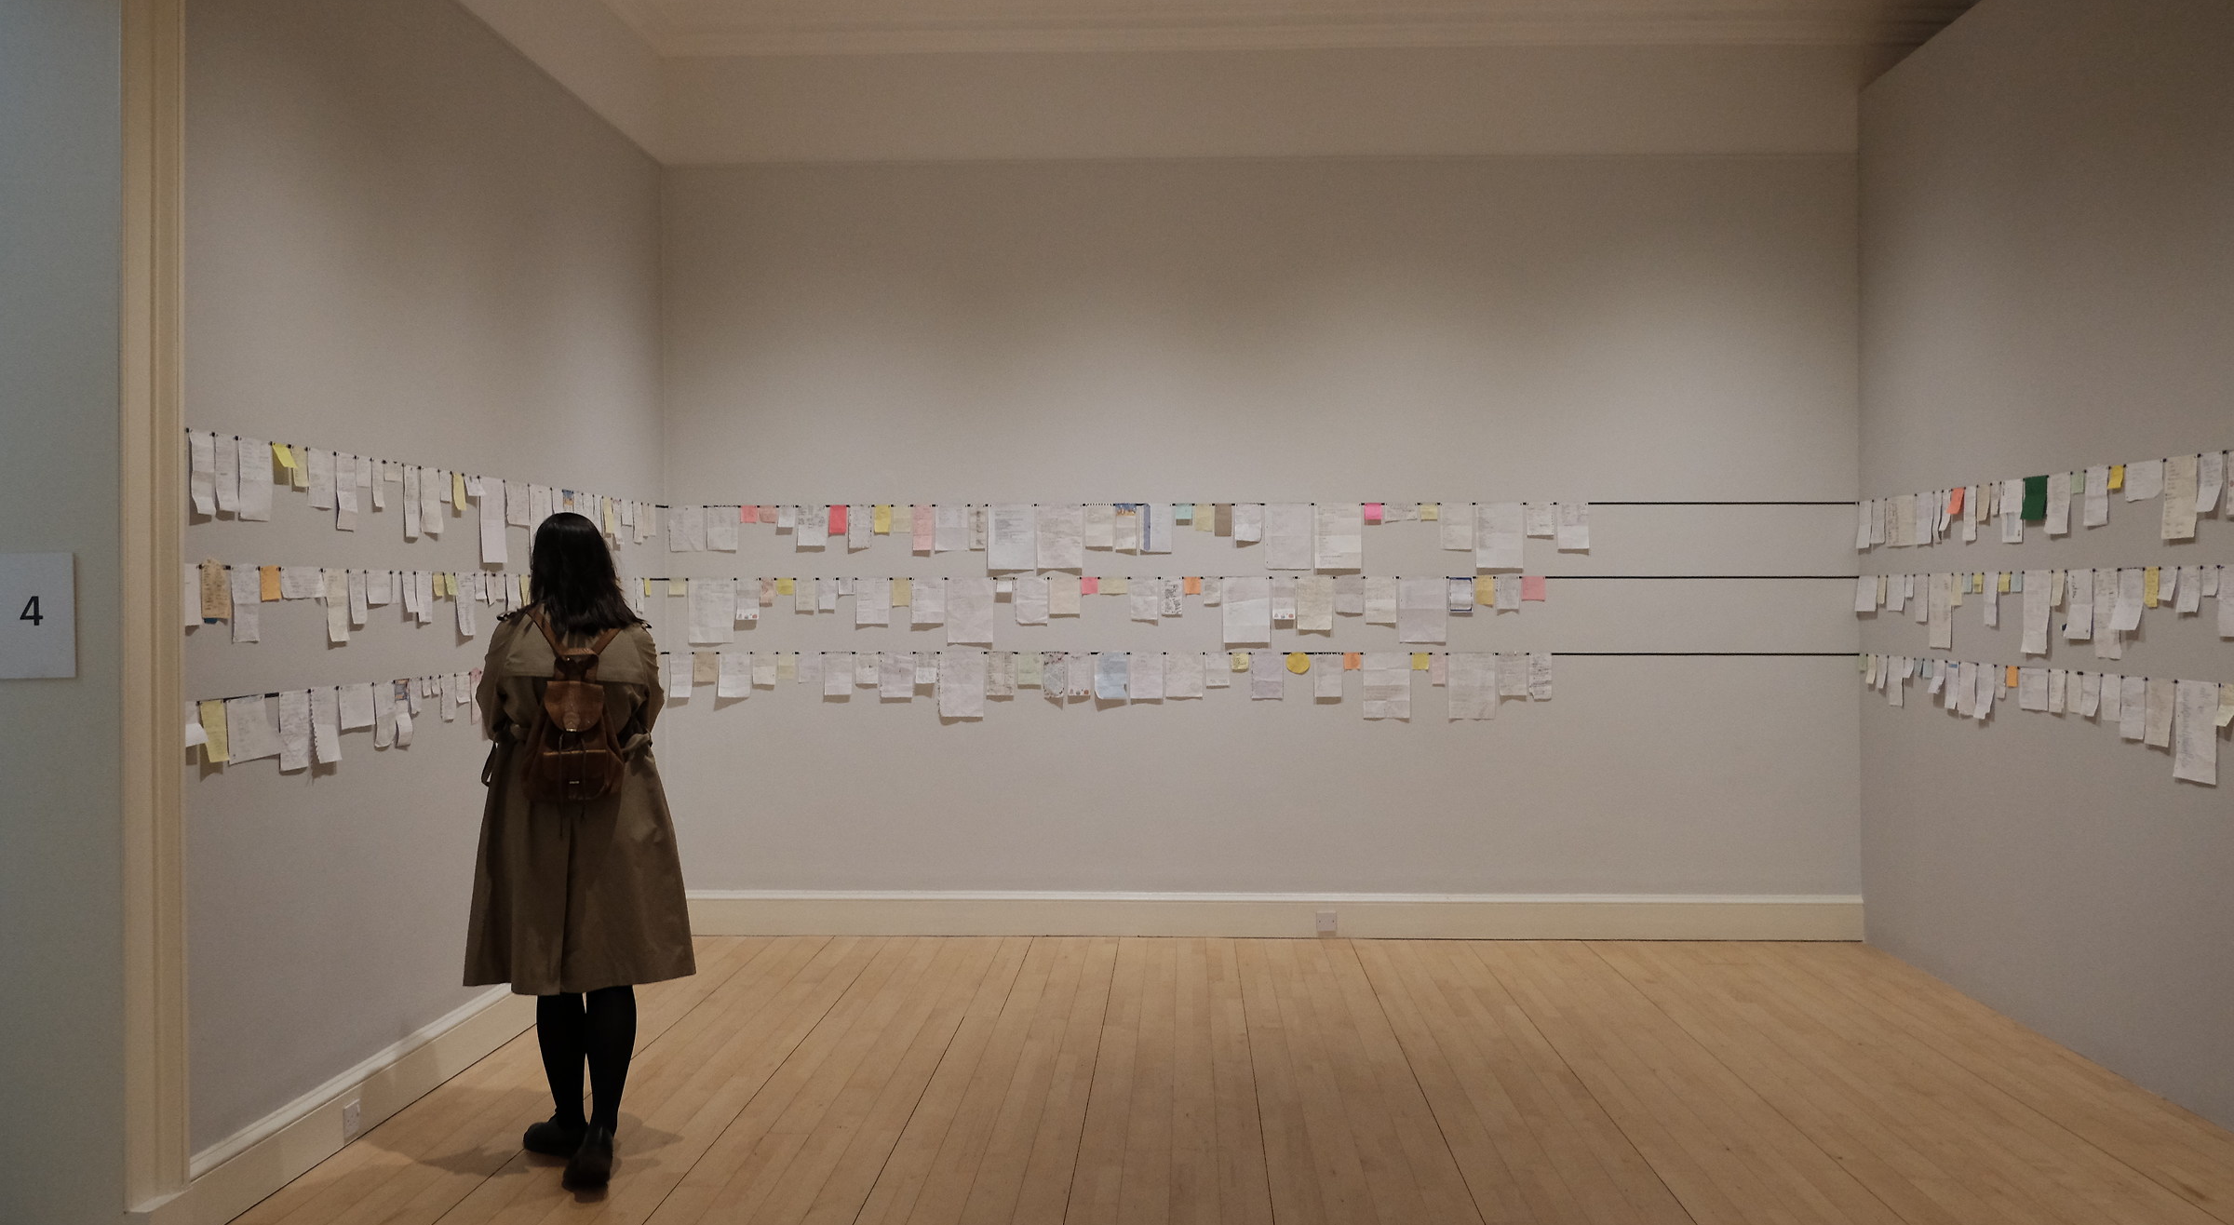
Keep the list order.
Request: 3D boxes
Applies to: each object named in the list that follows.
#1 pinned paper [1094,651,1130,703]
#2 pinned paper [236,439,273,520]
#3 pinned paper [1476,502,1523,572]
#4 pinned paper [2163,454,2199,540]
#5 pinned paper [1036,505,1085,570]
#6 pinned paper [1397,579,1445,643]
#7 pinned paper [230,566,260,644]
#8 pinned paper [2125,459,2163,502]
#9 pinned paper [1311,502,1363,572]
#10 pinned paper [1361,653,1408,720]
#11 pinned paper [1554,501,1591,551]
[{"bbox_3d":[-0.022,0.289,7.616,0.150,0.213,0.015,0,1,2],"label":"pinned paper"},{"bbox_3d":[-2.216,-0.337,4.310,0.010,0.205,0.152,0,1,2],"label":"pinned paper"},{"bbox_3d":[1.728,-0.343,7.557,0.210,0.294,0.010,0,1,2],"label":"pinned paper"},{"bbox_3d":[3.221,-0.343,5.073,0.010,0.247,0.168,0,1,2],"label":"pinned paper"},{"bbox_3d":[-0.255,-0.338,7.500,0.210,0.297,0.015,0,0,2],"label":"pinned paper"},{"bbox_3d":[1.357,-0.009,7.443,0.210,0.297,0.015,0,0,2],"label":"pinned paper"},{"bbox_3d":[-2.240,-0.018,4.308,0.015,0.195,0.125,0,0,3],"label":"pinned paper"},{"bbox_3d":[3.229,-0.410,5.266,0.010,0.120,0.200,0,1,2],"label":"pinned paper"},{"bbox_3d":[0.984,-0.338,7.454,0.210,0.297,0.015,0,0,2],"label":"pinned paper"},{"bbox_3d":[1.201,0.329,7.451,0.210,0.297,0.015,0,0,2],"label":"pinned paper"},{"bbox_3d":[2.058,-0.387,7.546,0.146,0.210,0.010,0,1,2],"label":"pinned paper"}]

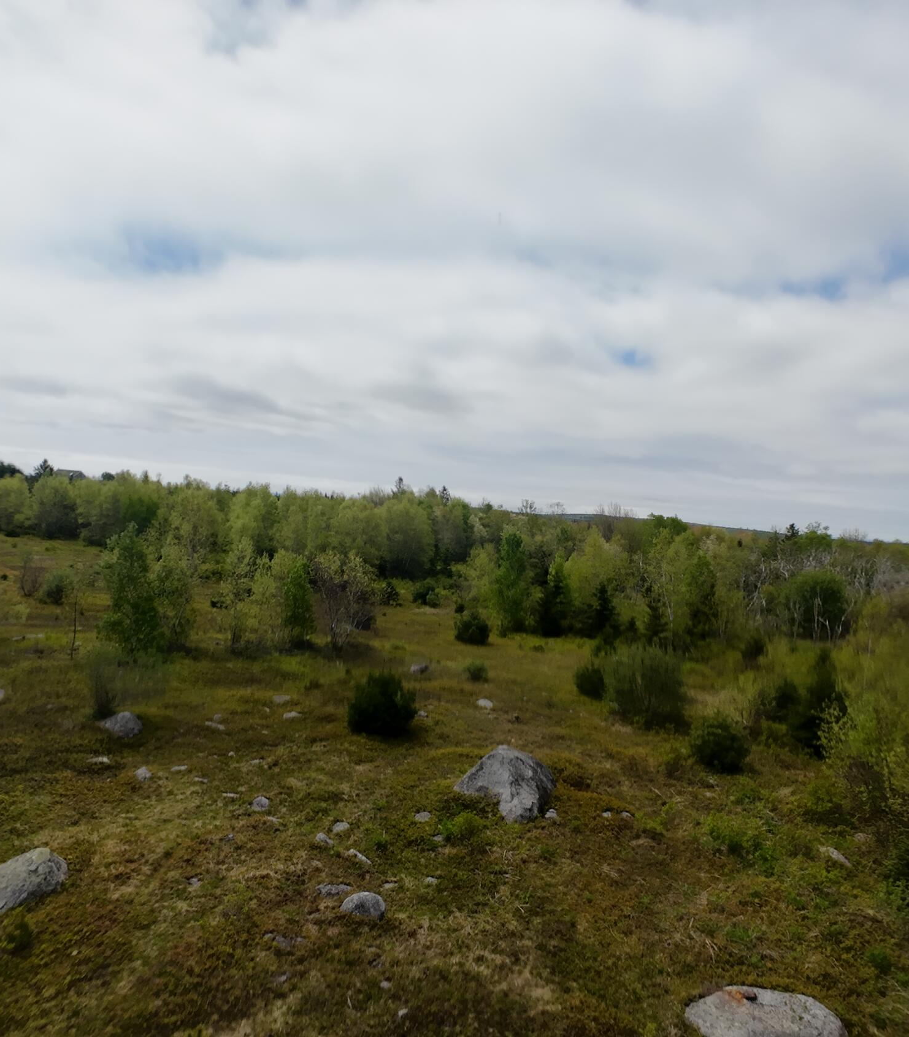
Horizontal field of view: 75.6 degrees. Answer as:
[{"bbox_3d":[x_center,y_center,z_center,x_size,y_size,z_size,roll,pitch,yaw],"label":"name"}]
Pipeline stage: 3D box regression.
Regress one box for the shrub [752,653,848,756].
[{"bbox_3d":[7.931,4.131,13.467,2.150,2.240,2.040,5,1,32],"label":"shrub"}]

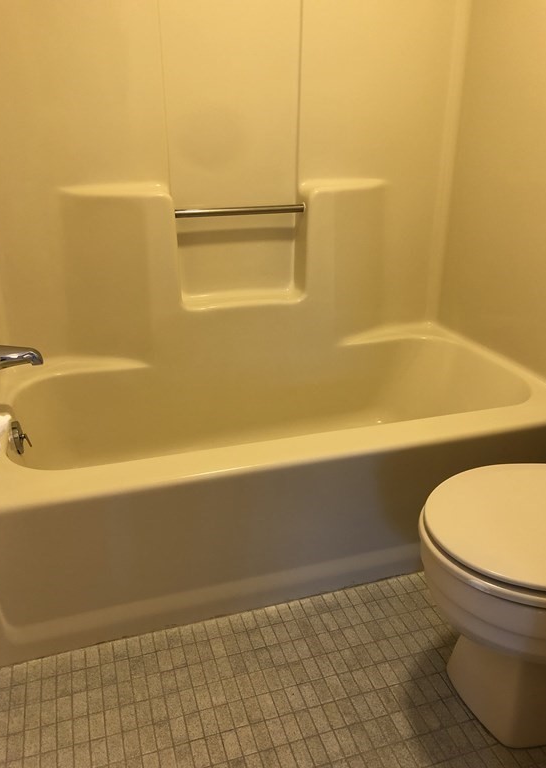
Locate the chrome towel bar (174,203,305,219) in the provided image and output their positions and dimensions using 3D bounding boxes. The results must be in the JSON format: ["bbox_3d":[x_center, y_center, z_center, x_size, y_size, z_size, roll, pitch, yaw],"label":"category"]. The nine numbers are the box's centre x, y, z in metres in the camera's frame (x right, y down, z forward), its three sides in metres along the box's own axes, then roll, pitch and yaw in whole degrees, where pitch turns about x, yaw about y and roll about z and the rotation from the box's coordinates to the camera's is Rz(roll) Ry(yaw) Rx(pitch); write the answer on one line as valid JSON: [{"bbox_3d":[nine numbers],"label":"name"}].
[{"bbox_3d":[-0.090,-0.495,1.780,0.389,0.024,0.025,-7,23,-17],"label":"chrome towel bar"}]

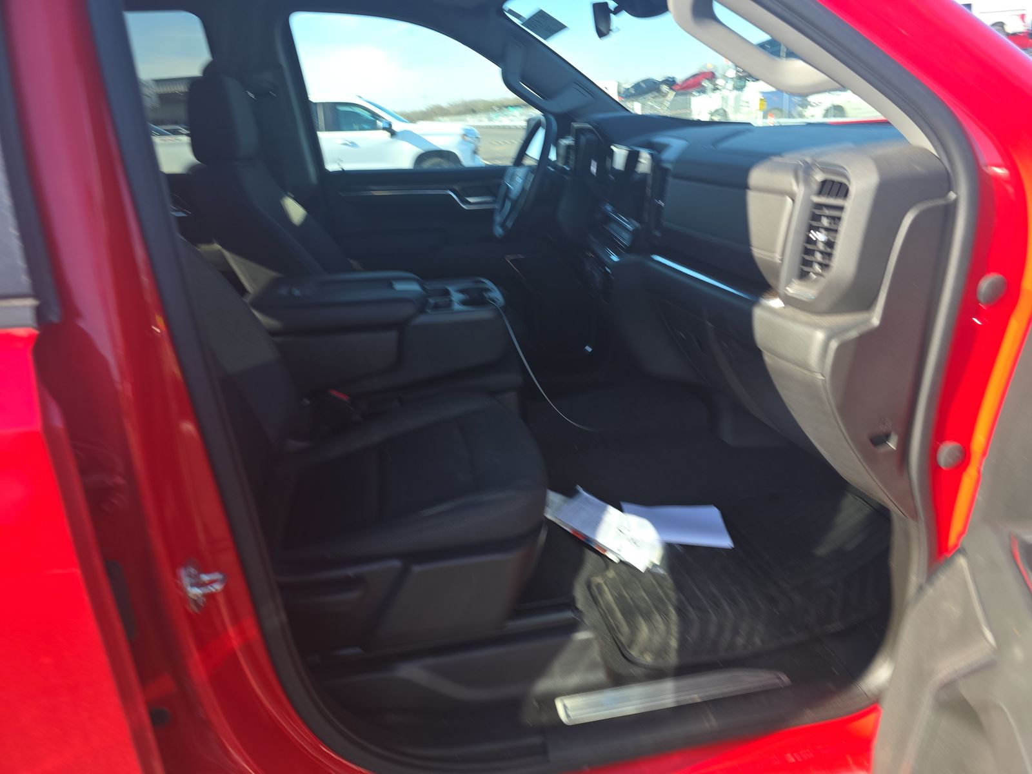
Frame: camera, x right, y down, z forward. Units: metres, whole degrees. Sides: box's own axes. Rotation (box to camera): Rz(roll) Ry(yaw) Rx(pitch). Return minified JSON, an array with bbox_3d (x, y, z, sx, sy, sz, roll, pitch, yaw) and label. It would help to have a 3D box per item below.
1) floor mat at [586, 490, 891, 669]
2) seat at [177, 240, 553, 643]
[{"bbox_3d":[0.497,0.397,1.680,0.690,0.110,0.570,-4,22,-11],"label":"floor mat"},{"bbox_3d":[-0.404,-0.052,1.361,0.880,1.040,0.570,-4,22,-11],"label":"seat"}]

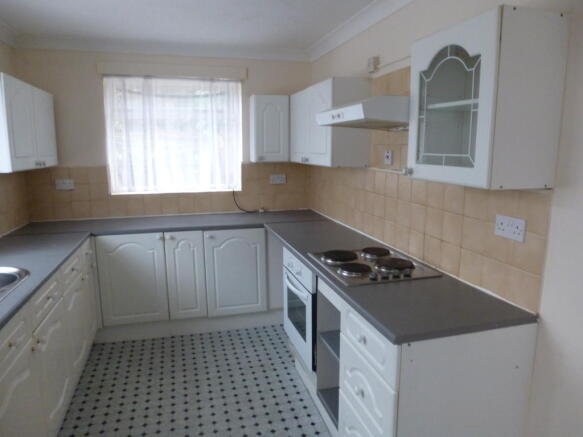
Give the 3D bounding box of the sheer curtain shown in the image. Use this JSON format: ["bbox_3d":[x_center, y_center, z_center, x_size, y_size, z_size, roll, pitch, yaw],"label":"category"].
[{"bbox_3d":[-1.026,-0.730,3.645,1.158,1.001,0.113,-3,10,-16],"label":"sheer curtain"}]

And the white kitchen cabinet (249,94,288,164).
[{"bbox_3d":[-0.196,-0.816,3.709,0.320,0.581,0.252,-3,10,-16],"label":"white kitchen cabinet"}]

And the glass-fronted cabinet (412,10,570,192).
[{"bbox_3d":[0.716,-0.428,1.573,0.285,0.573,0.493,-3,10,-16],"label":"glass-fronted cabinet"}]

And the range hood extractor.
[{"bbox_3d":[0.455,-0.548,2.139,0.472,0.125,0.598,-3,10,-16],"label":"range hood extractor"}]

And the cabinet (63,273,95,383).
[{"bbox_3d":[-1.586,0.666,2.454,0.524,0.524,0.503,-3,10,-16],"label":"cabinet"}]

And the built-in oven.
[{"bbox_3d":[0.298,0.503,2.511,0.555,0.570,0.594,-3,10,-16],"label":"built-in oven"}]

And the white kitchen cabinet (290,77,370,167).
[{"bbox_3d":[0.256,-0.725,3.189,0.275,0.581,1.009,-3,10,-16],"label":"white kitchen cabinet"}]

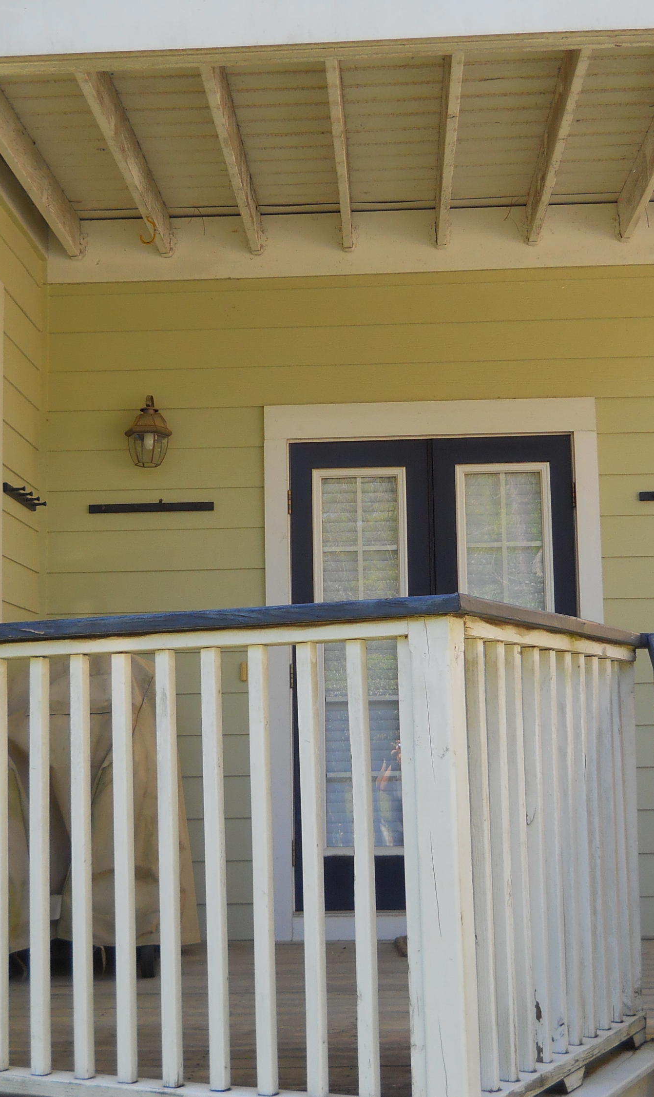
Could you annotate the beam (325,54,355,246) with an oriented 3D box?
[{"bbox_3d":[0.053,-1.540,5.891,0.040,0.183,2.045,-1,-7,2],"label":"beam"}]

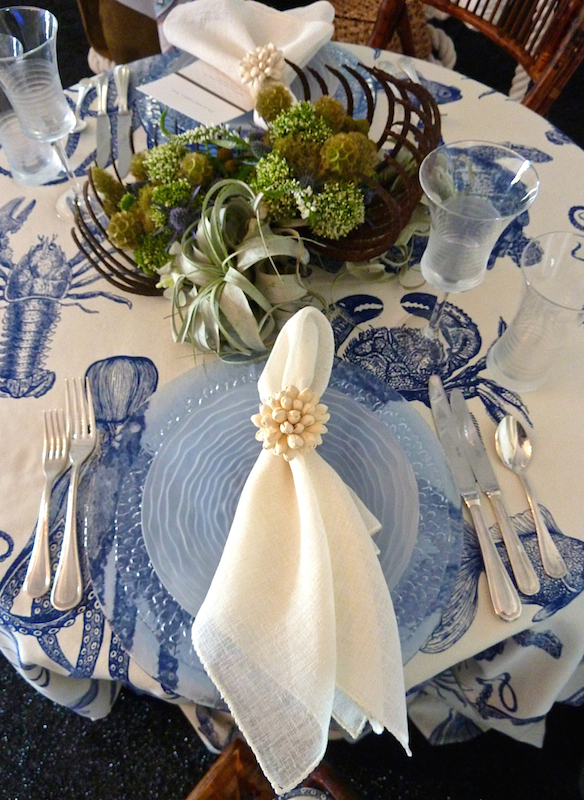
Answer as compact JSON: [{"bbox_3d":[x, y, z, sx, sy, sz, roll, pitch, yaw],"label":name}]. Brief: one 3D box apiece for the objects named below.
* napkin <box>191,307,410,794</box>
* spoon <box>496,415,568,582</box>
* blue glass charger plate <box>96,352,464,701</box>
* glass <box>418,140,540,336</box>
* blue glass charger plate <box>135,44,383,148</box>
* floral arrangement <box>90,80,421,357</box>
[{"bbox_3d":[0.004,0.104,0.507,0.178,0.110,0.405,0,61,0],"label":"napkin"},{"bbox_3d":[0.216,0.082,0.518,0.033,0.018,0.153,-5,61,-2],"label":"spoon"},{"bbox_3d":[-0.014,0.097,0.512,0.329,0.019,0.329,0,61,0],"label":"blue glass charger plate"},{"bbox_3d":[0.144,-0.115,0.521,0.087,0.204,0.087,0,61,0],"label":"glass"},{"bbox_3d":[-0.046,-0.413,0.791,0.329,0.019,0.329,0,61,0],"label":"blue glass charger plate"},{"bbox_3d":[-0.026,-0.225,0.614,0.415,0.150,0.305,-13,62,-7],"label":"floral arrangement"}]

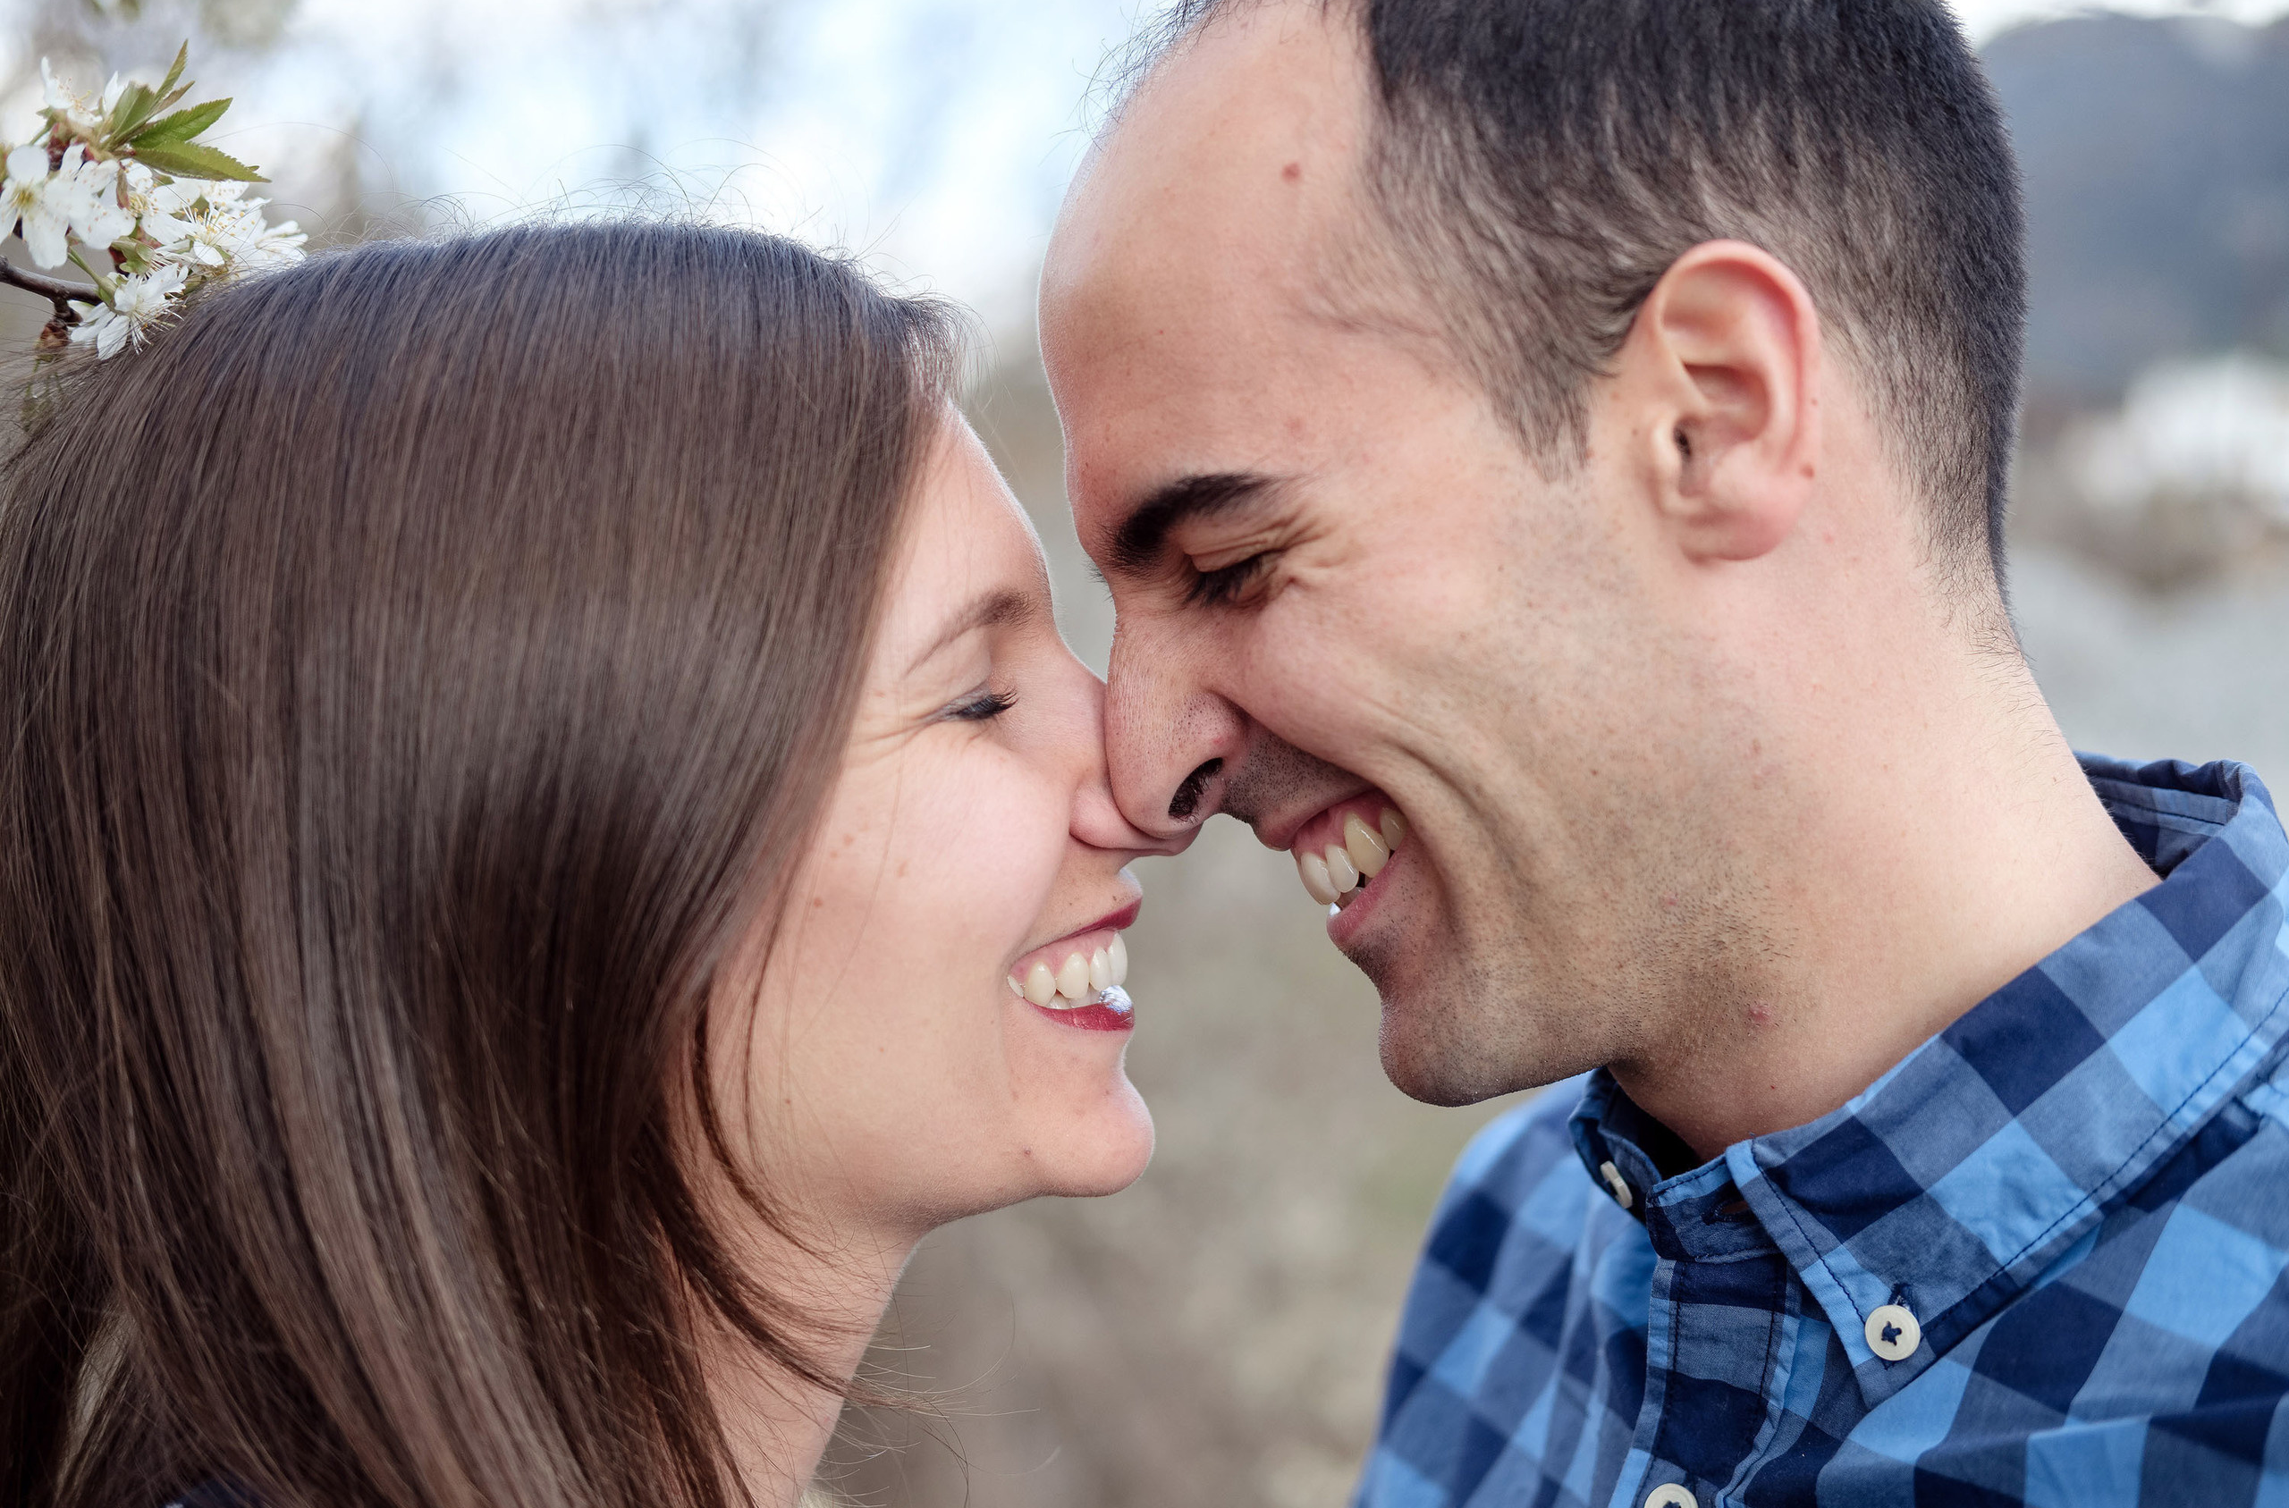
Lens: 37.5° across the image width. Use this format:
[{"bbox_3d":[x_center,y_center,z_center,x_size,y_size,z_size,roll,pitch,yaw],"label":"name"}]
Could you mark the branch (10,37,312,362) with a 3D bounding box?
[{"bbox_3d":[-0.221,-0.121,0.740,0.072,0.073,0.062,0,3,0],"label":"branch"}]

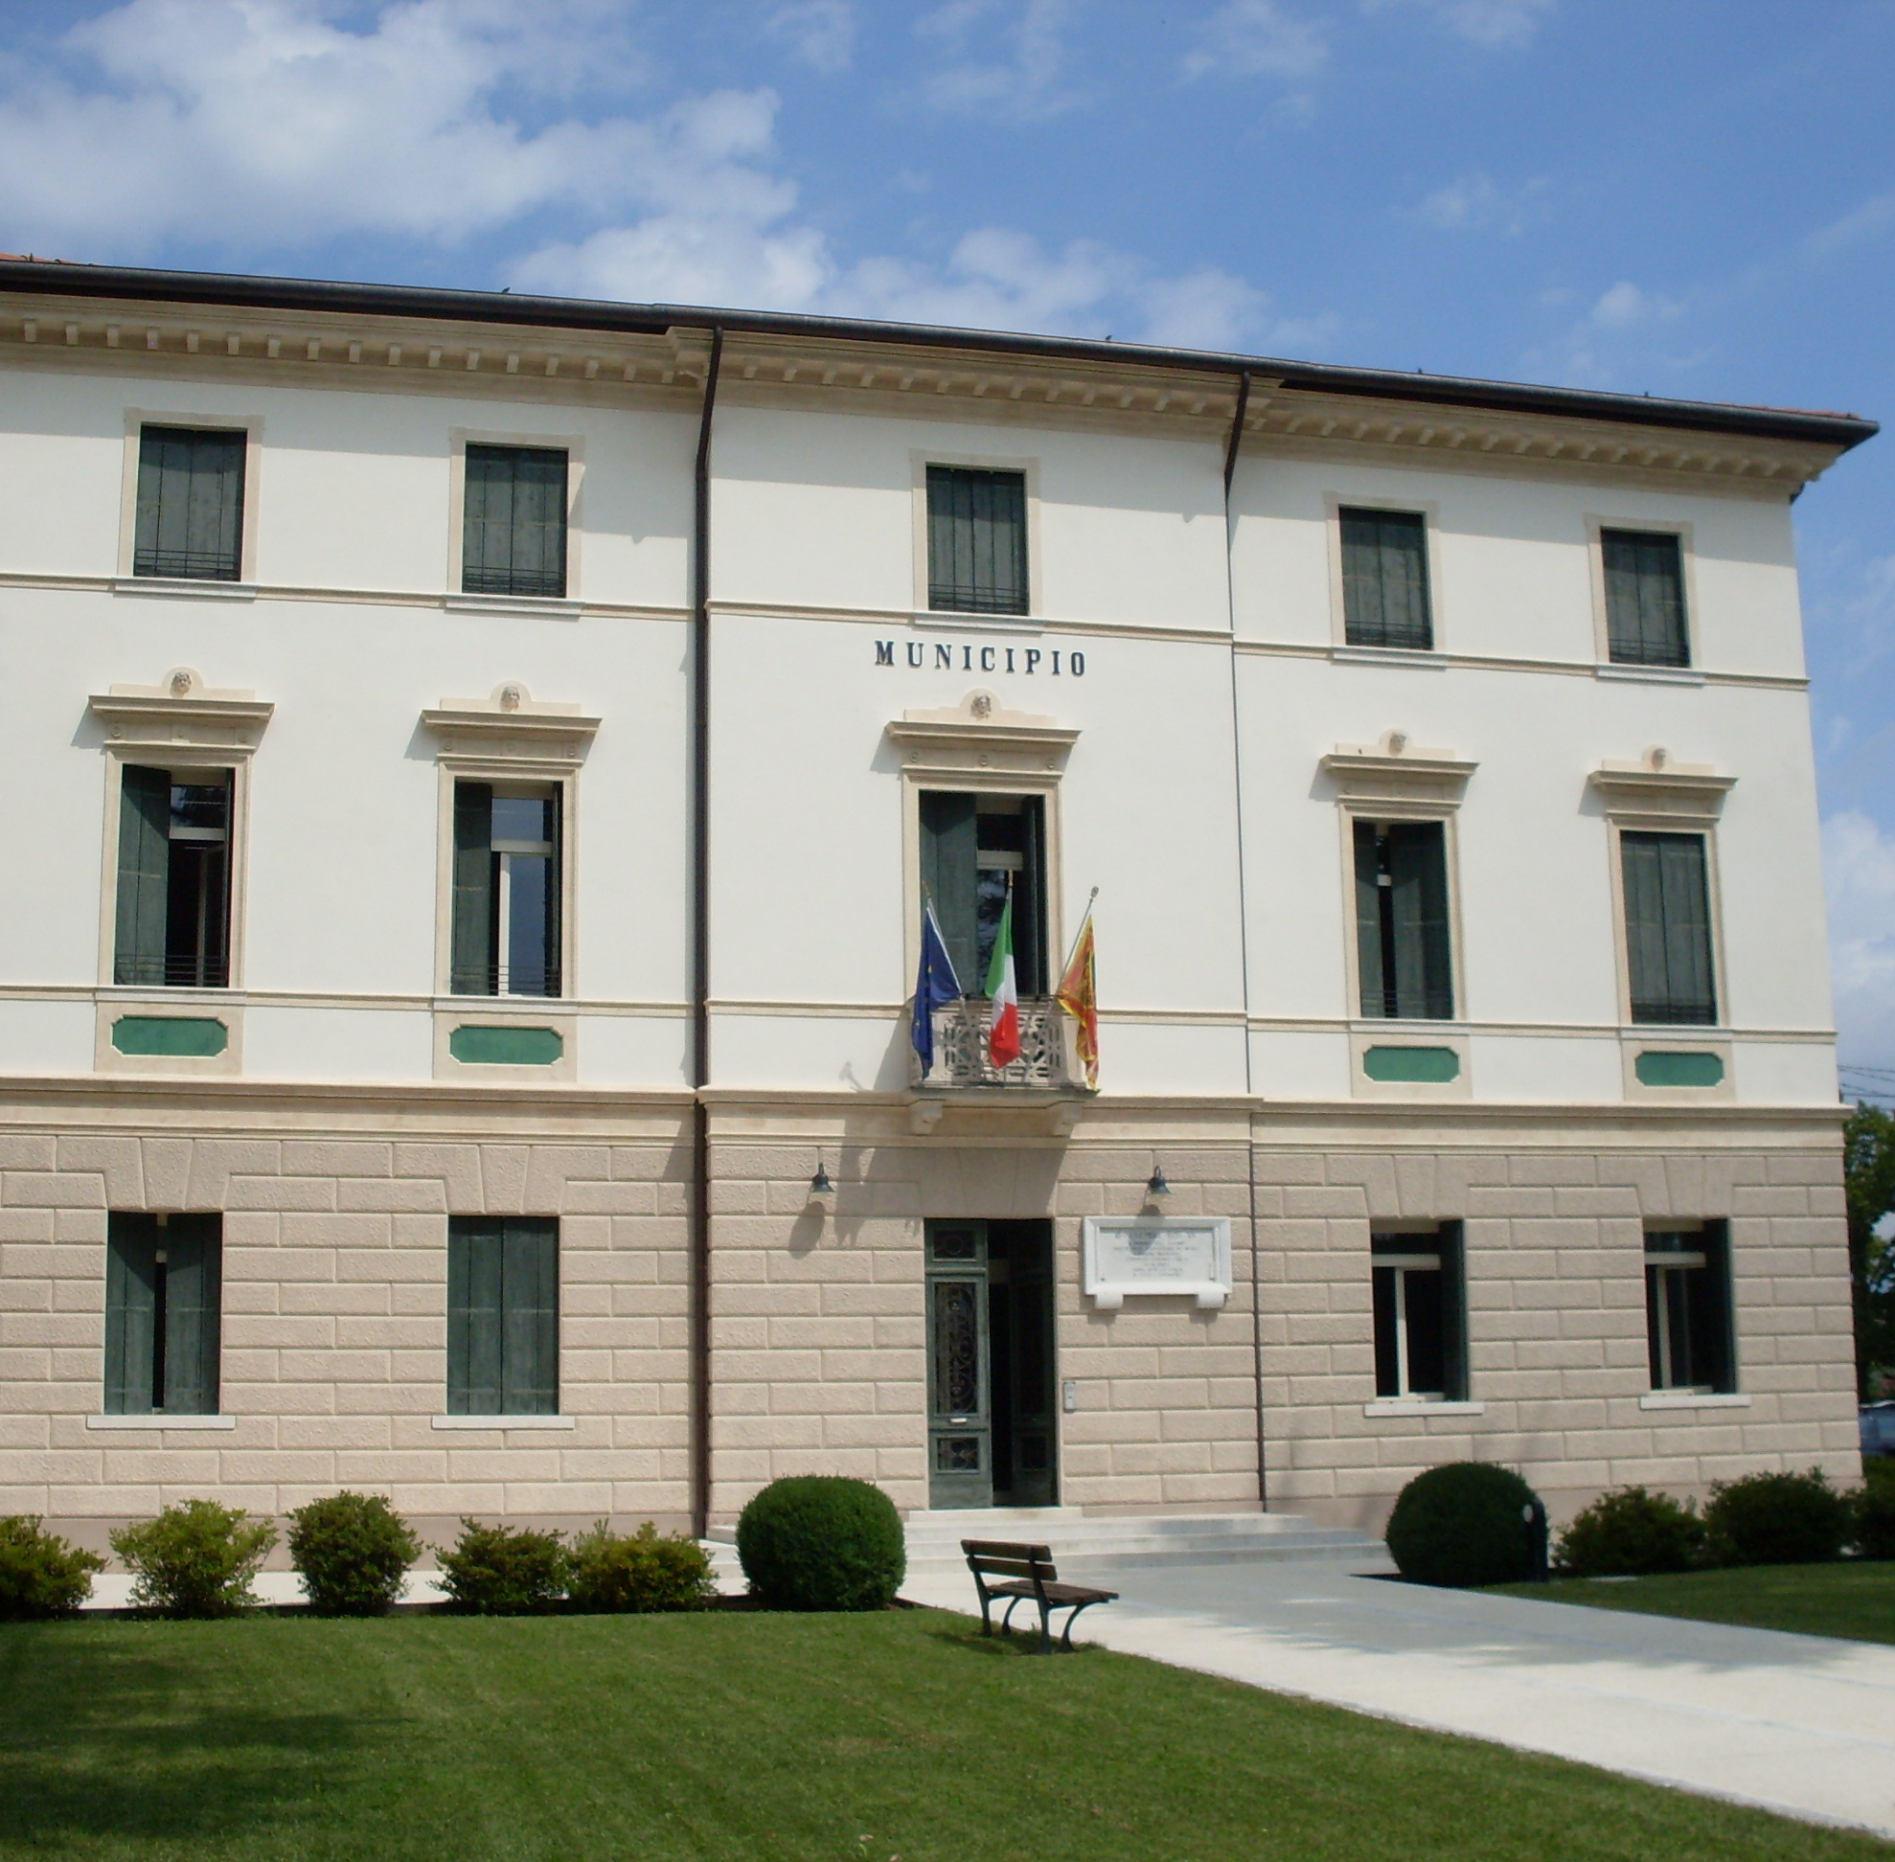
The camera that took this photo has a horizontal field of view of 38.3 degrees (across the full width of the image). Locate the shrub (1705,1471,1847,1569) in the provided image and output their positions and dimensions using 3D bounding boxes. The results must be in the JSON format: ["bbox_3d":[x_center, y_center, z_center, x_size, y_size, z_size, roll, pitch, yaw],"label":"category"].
[{"bbox_3d":[7.973,5.636,26.189,1.407,0.873,1.266,2,-11,-15],"label":"shrub"}]

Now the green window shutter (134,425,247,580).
[{"bbox_3d":[-8.303,-4.689,29.877,1.186,1.778,0.070,2,-11,-14],"label":"green window shutter"}]

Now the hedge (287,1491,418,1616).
[{"bbox_3d":[-4.935,5.194,22.700,1.099,1.018,1.050,2,-11,-14],"label":"hedge"}]

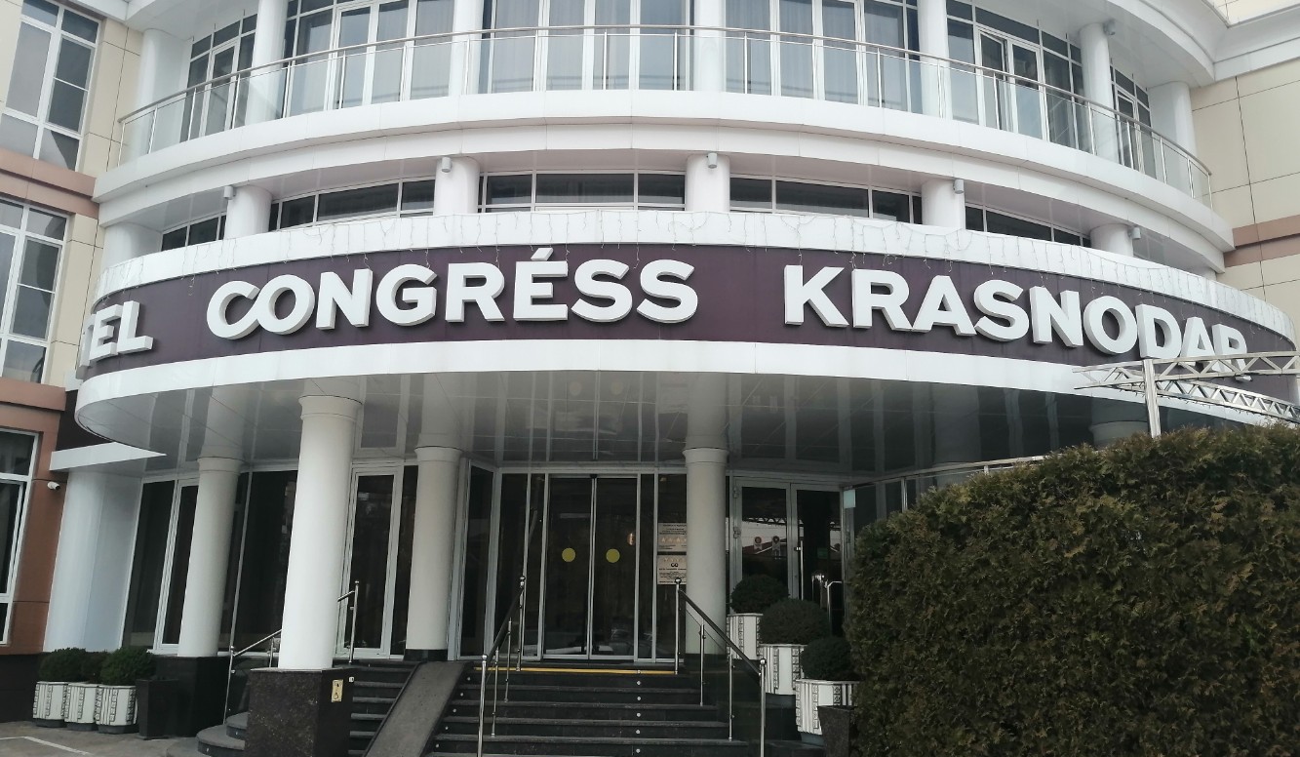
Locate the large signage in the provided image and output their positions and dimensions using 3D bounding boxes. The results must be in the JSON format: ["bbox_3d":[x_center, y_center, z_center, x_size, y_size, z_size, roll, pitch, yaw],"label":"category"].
[{"bbox_3d":[0.817,-0.430,9.909,14.000,0.950,3.000,2,-13,-3],"label":"large signage"}]

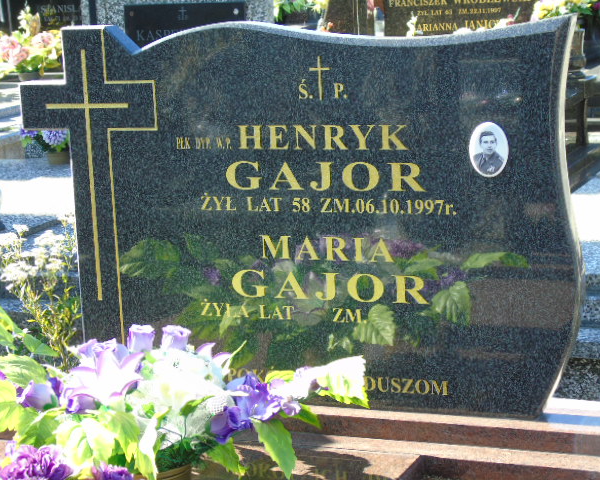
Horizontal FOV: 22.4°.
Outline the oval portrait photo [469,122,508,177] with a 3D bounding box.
[{"bbox_3d":[0.401,-0.192,3.219,0.088,0.119,0.010,1,13,21],"label":"oval portrait photo"}]

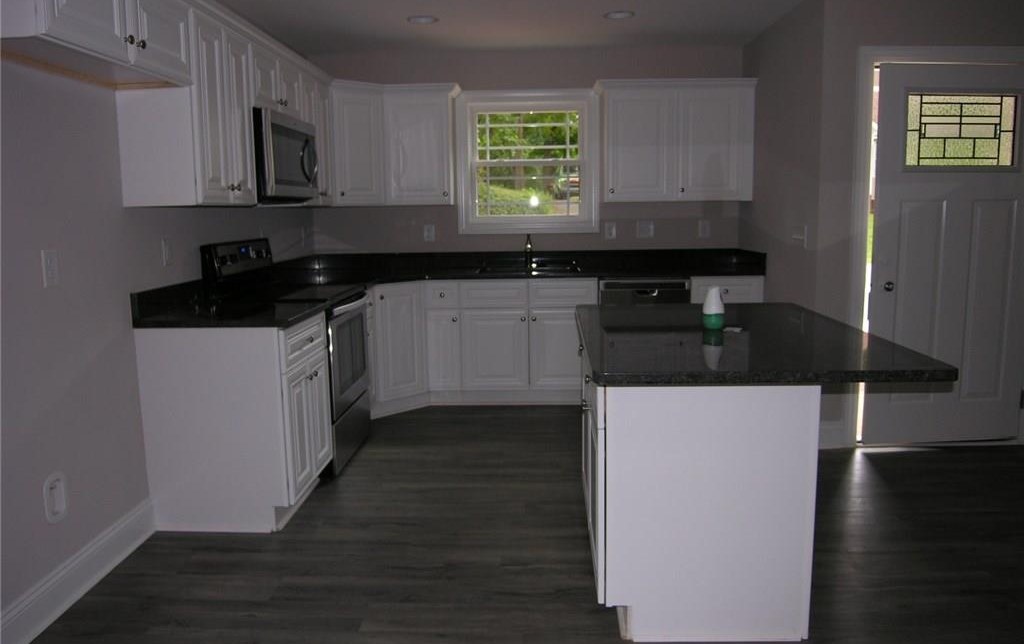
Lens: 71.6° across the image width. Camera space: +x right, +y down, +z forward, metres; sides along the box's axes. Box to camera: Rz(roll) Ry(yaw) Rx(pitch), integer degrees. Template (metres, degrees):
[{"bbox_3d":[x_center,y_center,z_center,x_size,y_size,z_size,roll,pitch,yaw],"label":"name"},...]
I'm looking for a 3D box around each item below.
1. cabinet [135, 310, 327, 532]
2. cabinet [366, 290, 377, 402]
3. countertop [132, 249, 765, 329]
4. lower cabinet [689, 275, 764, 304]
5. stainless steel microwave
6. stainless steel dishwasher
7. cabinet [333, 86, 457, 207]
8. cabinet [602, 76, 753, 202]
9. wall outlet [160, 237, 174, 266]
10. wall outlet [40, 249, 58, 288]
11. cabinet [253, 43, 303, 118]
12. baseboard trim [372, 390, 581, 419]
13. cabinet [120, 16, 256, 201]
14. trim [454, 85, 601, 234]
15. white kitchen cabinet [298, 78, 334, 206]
[{"bbox_3d":[-1.213,0.407,3.237,0.609,0.878,0.585,0,9,2],"label":"cabinet"},{"bbox_3d":[-1.172,0.224,4.416,0.625,0.878,0.230,0,9,2],"label":"cabinet"},{"bbox_3d":[0.062,-0.252,4.032,3.116,0.140,2.485,0,9,2],"label":"countertop"},{"bbox_3d":[1.432,0.096,5.013,0.482,0.878,0.630,0,9,2],"label":"lower cabinet"},{"bbox_3d":[-1.317,-0.854,3.732,0.400,0.420,0.757,0,9,2],"label":"stainless steel microwave"},{"bbox_3d":[0.886,0.100,5.024,0.602,0.860,0.610,0,9,2],"label":"stainless steel dishwasher"},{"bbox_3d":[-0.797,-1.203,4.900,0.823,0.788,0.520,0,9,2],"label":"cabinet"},{"bbox_3d":[1.125,-1.234,4.923,1.027,0.793,0.345,0,9,2],"label":"cabinet"},{"bbox_3d":[-1.530,-0.312,3.172,0.010,0.118,0.073,0,9,2],"label":"wall outlet"},{"bbox_3d":[-1.544,-0.179,2.388,0.012,0.118,0.075,0,9,2],"label":"wall outlet"},{"bbox_3d":[-1.354,-1.201,3.643,0.325,0.305,0.757,0,9,2],"label":"cabinet"},{"bbox_3d":[-0.169,0.545,4.743,1.482,0.115,0.355,0,9,2],"label":"baseboard trim"},{"bbox_3d":[-1.380,-0.877,3.050,0.325,0.755,0.595,0,9,2],"label":"cabinet"},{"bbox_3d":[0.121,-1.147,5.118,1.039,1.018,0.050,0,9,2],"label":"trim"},{"bbox_3d":[-1.332,-1.090,4.354,0.325,0.755,0.530,0,9,2],"label":"white kitchen cabinet"}]

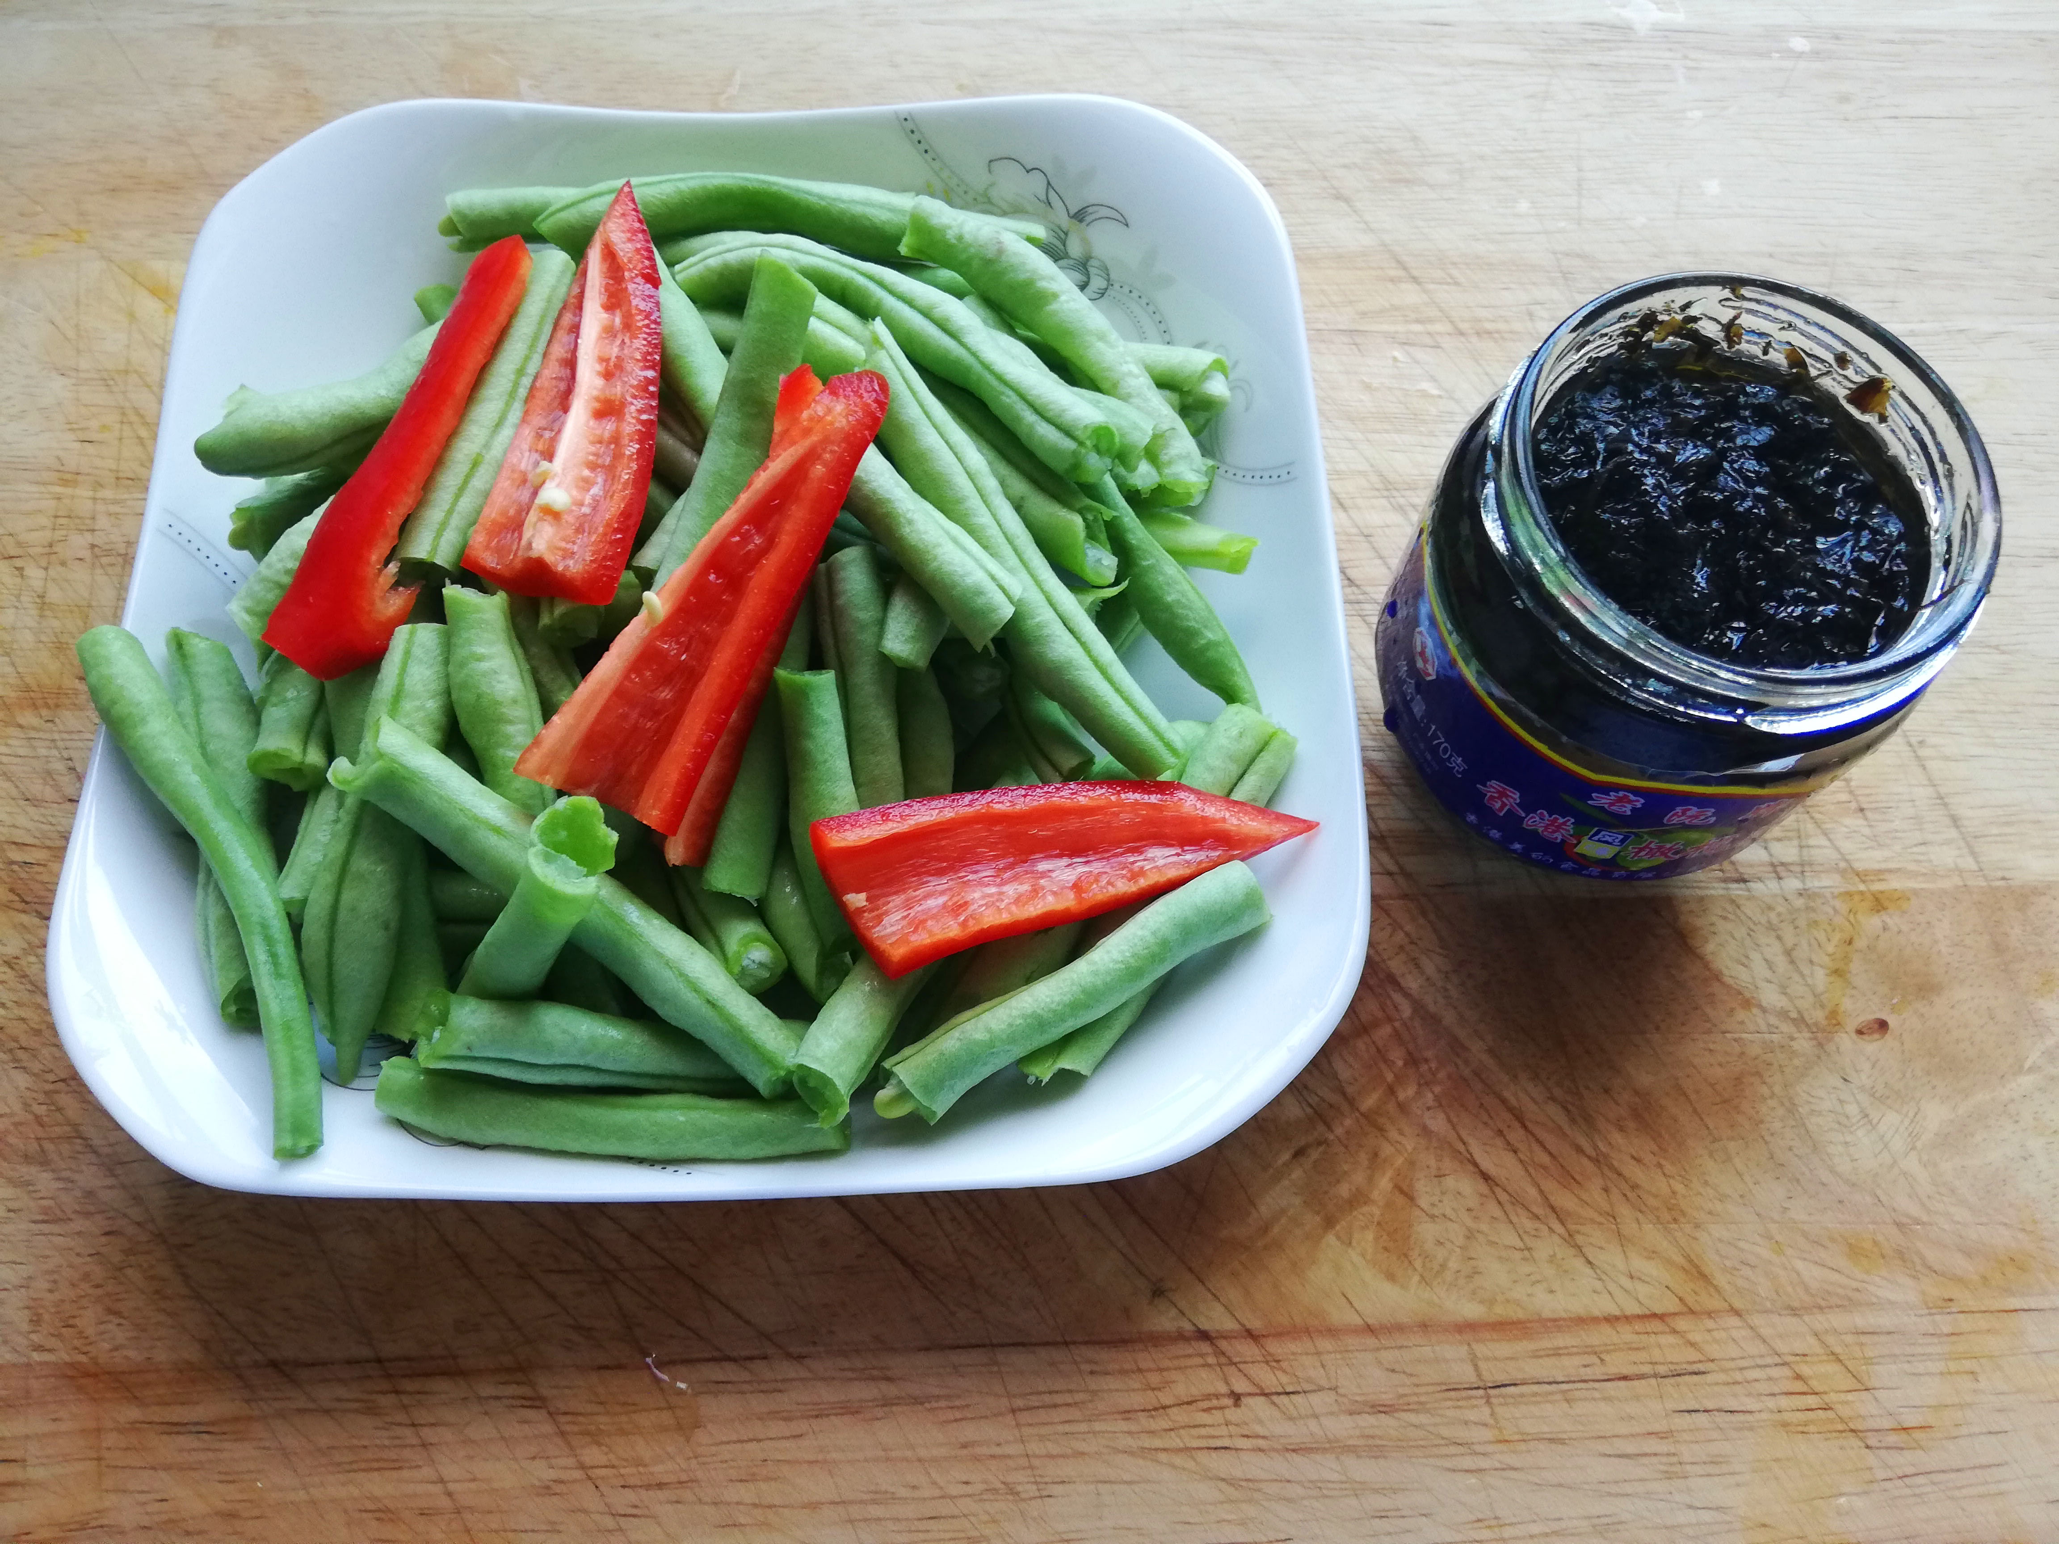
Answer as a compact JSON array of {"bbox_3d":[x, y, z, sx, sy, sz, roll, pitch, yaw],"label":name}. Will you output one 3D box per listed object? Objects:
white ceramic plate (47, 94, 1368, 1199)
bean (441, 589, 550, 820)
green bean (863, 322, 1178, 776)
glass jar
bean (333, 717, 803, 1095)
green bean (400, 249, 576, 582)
[{"bbox_3d":[-0.044,-0.024,0.245,0.182,0.040,0.182,-1,68,-1],"label":"white ceramic plate"},{"bbox_3d":[-0.075,-0.009,0.224,0.011,0.011,0.037,-15,82,-6],"label":"bean"},{"bbox_3d":[-0.003,-0.034,0.230,0.012,0.010,0.082,-29,76,-11],"label":"green bean"},{"bbox_3d":[0.093,-0.026,0.231,0.072,0.070,0.072,0,68,0],"label":"glass jar"},{"bbox_3d":[-0.064,0.019,0.215,0.077,0.011,0.011,36,72,5],"label":"bean"},{"bbox_3d":[-0.082,-0.056,0.235,0.011,0.010,0.059,10,67,4],"label":"green bean"}]

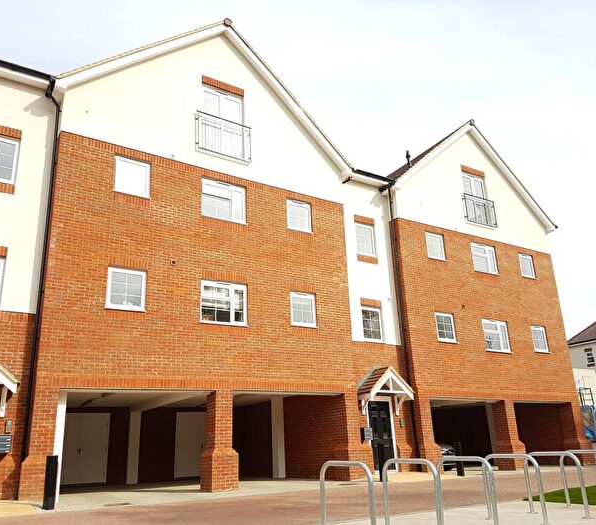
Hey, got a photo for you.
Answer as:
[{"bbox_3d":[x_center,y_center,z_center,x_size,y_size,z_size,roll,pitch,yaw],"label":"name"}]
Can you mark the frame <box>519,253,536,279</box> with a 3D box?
[{"bbox_3d":[9.168,0.173,21.017,0.870,0.952,0.090,9,-21,-31],"label":"frame"}]

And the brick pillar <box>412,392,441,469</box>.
[{"bbox_3d":[3.968,5.297,16.409,0.620,2.200,0.520,9,-20,-32],"label":"brick pillar"}]

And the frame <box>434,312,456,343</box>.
[{"bbox_3d":[4.953,2.198,17.580,0.870,0.946,0.090,9,-21,-31],"label":"frame"}]

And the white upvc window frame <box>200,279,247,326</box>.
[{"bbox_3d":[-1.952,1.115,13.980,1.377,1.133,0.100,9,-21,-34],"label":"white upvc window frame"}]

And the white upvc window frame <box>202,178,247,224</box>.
[{"bbox_3d":[-2.018,-1.660,14.474,1.342,1.082,0.090,10,-21,-33],"label":"white upvc window frame"}]

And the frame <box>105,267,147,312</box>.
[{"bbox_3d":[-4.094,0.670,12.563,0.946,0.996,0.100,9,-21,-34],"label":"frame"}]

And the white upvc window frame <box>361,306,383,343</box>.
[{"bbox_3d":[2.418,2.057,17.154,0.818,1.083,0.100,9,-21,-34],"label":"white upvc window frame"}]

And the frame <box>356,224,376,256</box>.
[{"bbox_3d":[2.261,-0.732,17.675,0.790,1.019,0.090,10,-21,-33],"label":"frame"}]

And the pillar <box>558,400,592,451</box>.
[{"bbox_3d":[10.505,6.477,19.920,0.770,2.225,0.690,9,-21,-31],"label":"pillar"}]

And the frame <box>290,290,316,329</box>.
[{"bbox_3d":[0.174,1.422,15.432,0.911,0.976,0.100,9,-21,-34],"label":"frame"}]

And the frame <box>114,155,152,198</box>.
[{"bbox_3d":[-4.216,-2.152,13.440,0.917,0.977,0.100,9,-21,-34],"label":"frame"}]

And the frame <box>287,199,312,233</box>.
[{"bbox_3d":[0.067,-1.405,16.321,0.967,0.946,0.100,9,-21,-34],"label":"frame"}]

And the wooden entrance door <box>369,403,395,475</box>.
[{"bbox_3d":[2.577,5.336,16.149,0.894,2.078,0.080,9,-21,-34],"label":"wooden entrance door"}]

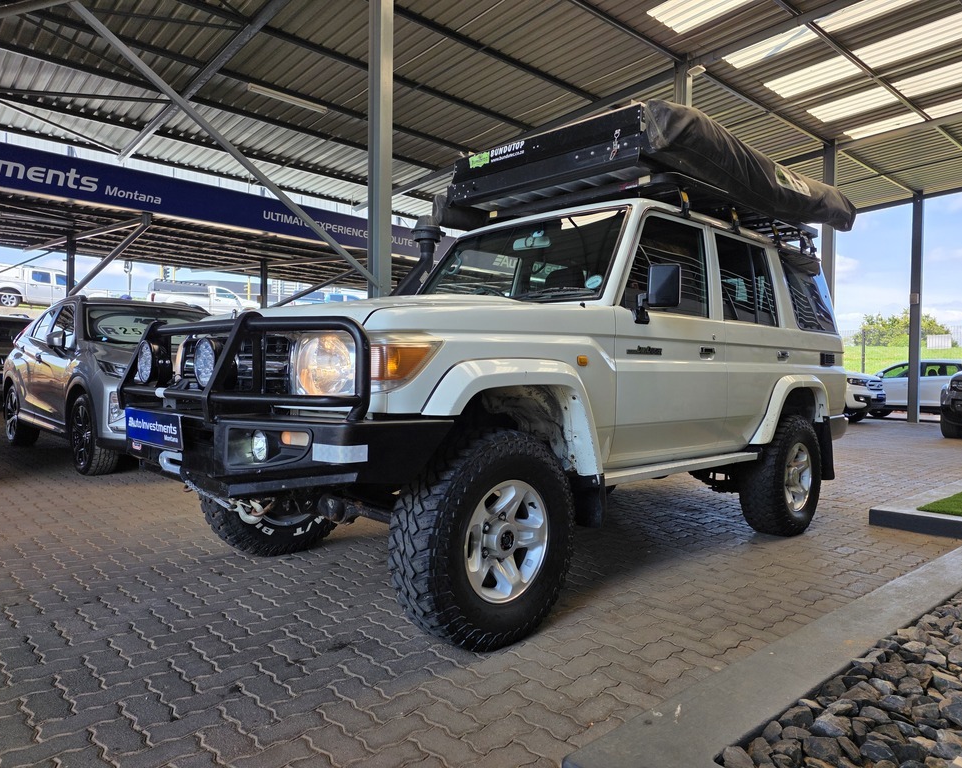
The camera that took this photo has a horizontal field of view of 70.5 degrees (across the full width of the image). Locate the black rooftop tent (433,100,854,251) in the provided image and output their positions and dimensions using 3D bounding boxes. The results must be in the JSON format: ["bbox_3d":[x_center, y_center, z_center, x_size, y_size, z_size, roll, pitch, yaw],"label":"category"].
[{"bbox_3d":[1.224,-1.189,4.731,2.610,0.480,1.740,0,1,-43],"label":"black rooftop tent"}]

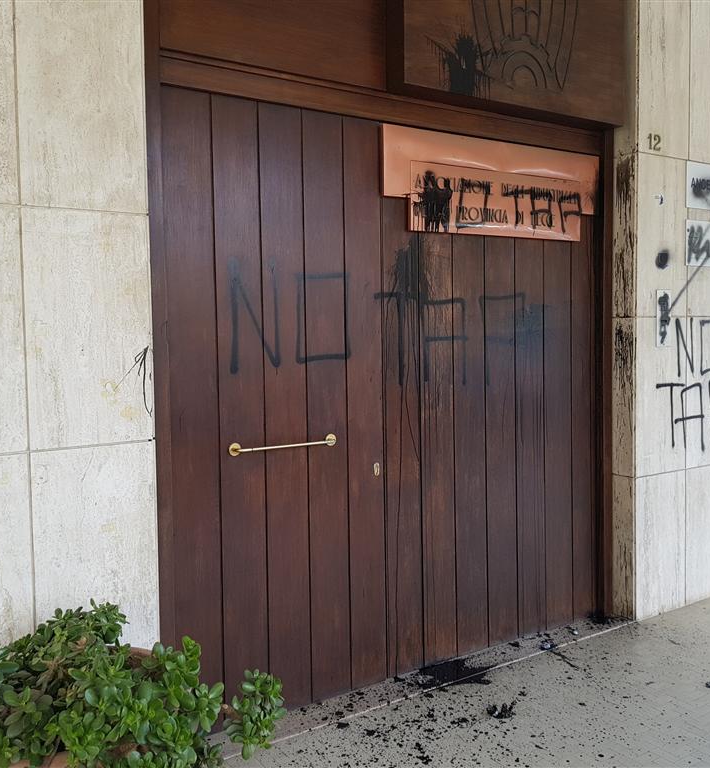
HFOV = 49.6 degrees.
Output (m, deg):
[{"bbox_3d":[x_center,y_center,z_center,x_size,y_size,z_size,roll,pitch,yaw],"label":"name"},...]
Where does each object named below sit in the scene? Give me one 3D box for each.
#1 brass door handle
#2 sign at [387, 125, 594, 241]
[{"bbox_3d":[-0.275,0.254,3.163,0.493,0.053,0.058,-3,4,-32],"label":"brass door handle"},{"bbox_3d":[0.707,-0.946,3.740,1.377,0.455,0.030,-3,4,-32],"label":"sign"}]

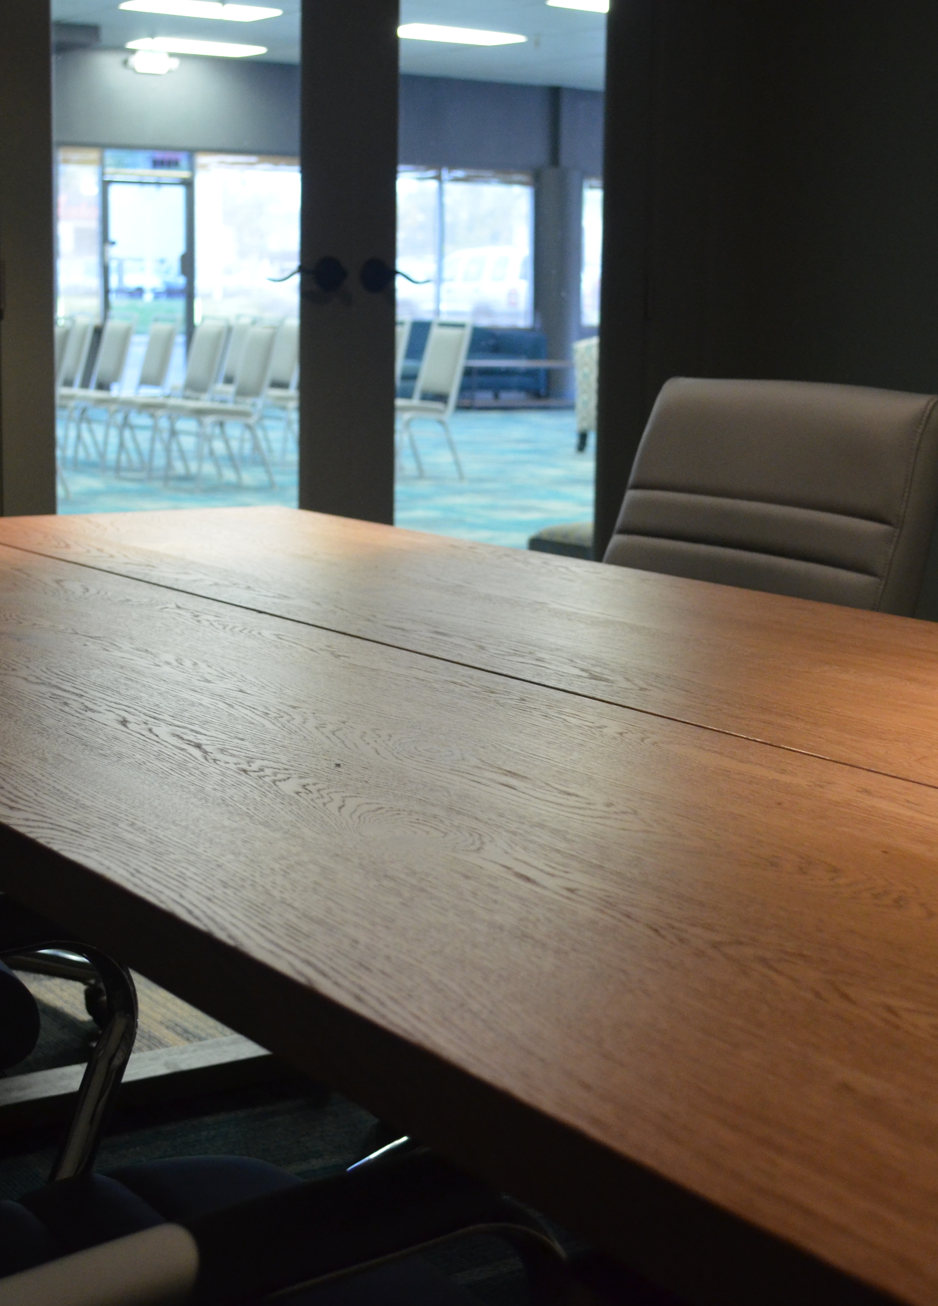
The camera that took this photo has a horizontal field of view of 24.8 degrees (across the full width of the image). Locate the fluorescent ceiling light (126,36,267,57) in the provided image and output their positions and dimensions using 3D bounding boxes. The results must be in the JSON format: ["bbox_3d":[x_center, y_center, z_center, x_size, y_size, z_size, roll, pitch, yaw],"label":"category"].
[{"bbox_3d":[-2.487,-5.509,19.321,1.200,0.080,0.600,-5,11,-34],"label":"fluorescent ceiling light"}]

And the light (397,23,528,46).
[{"bbox_3d":[-0.134,-5.282,18.169,1.200,0.080,0.600,-5,11,-34],"label":"light"}]

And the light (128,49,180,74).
[{"bbox_3d":[-2.902,-5.426,19.588,0.500,0.230,0.150,-5,11,-34],"label":"light"}]

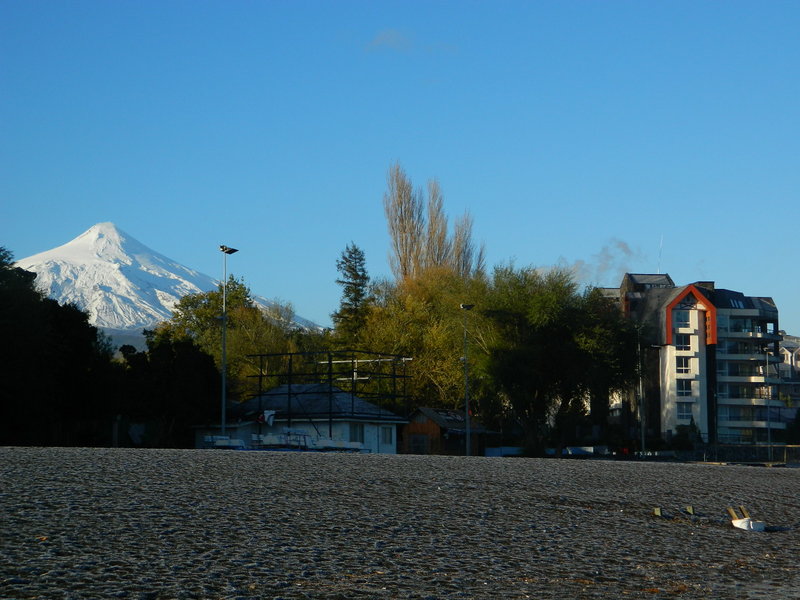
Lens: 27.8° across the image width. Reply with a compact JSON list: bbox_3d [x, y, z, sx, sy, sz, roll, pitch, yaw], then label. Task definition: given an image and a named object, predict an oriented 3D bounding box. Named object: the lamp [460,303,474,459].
[{"bbox_3d":[5.246,6.186,123.637,1.100,11.800,0.700,-3,-7,29],"label":"lamp"}]

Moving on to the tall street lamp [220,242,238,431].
[{"bbox_3d":[-10.164,2.692,95.137,1.100,11.800,0.700,-3,-7,29],"label":"tall street lamp"}]

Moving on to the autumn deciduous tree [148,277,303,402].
[{"bbox_3d":[-15.317,5.407,142.848,13.200,15.700,12.500,0,-6,0],"label":"autumn deciduous tree"}]

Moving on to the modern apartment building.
[{"bbox_3d":[35.613,7.337,193.000,17.600,20.000,17.000,0,-6,0],"label":"modern apartment building"}]

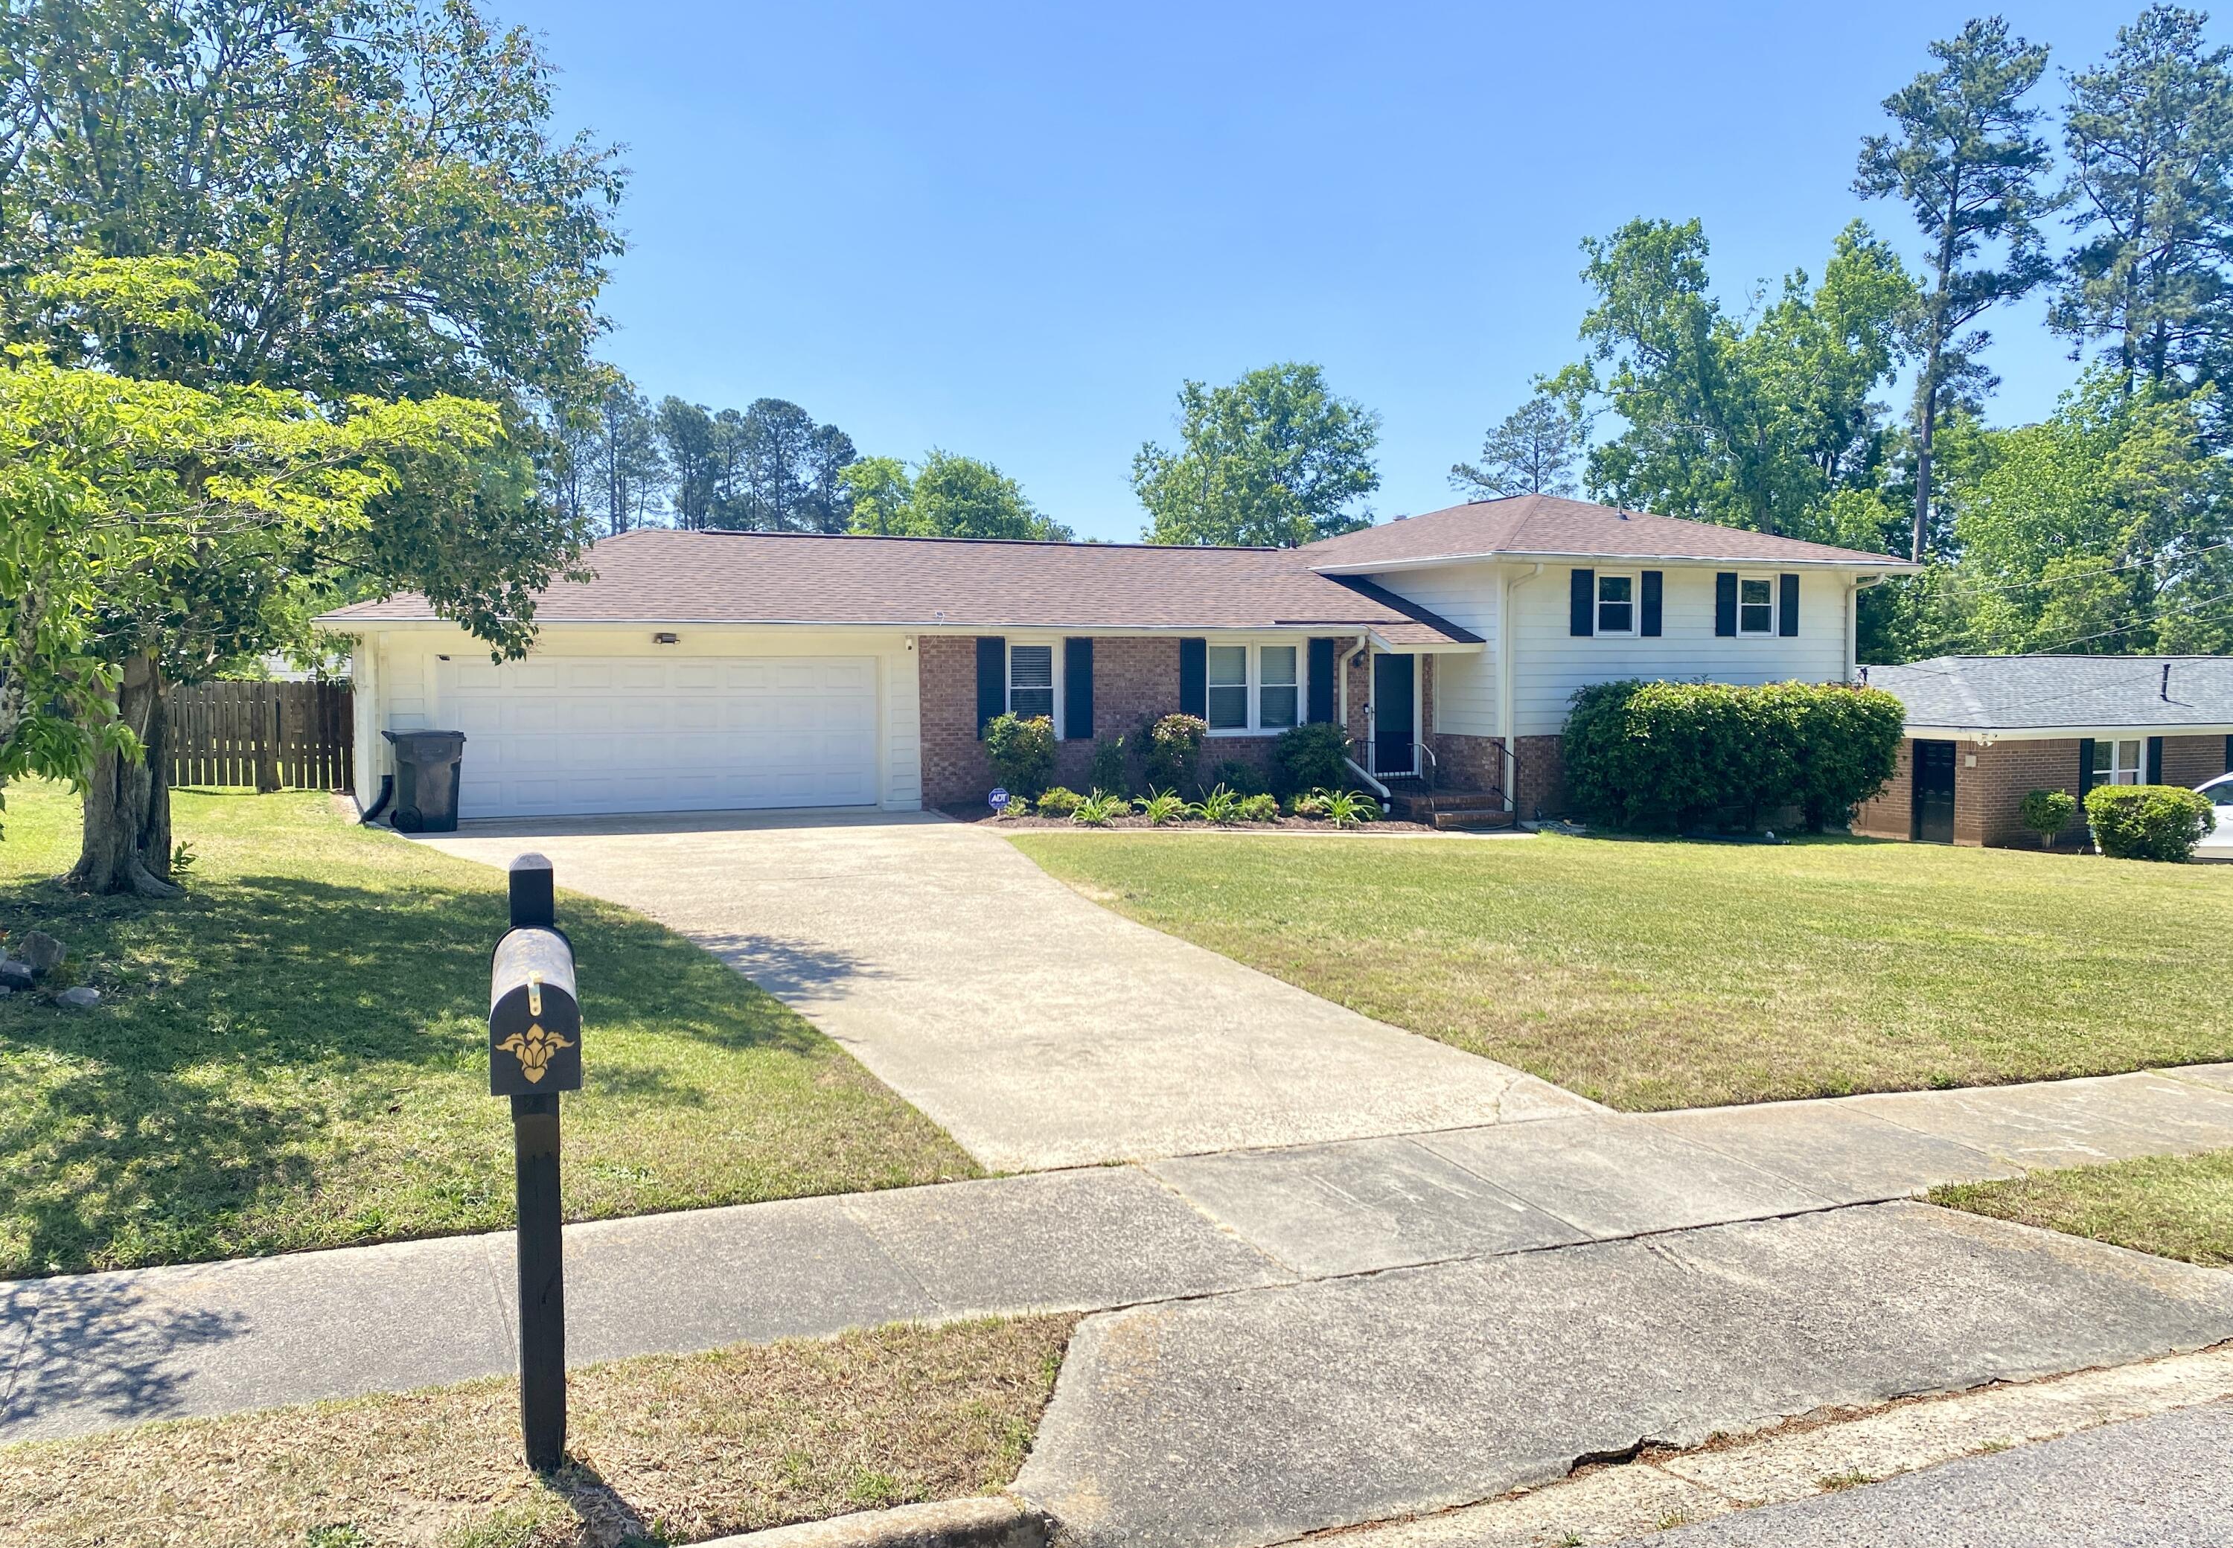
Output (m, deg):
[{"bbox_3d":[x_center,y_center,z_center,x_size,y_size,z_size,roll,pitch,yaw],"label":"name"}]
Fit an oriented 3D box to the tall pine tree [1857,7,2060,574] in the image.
[{"bbox_3d":[25.464,-11.762,51.802,5.700,22.632,5.700,0,4,0],"label":"tall pine tree"}]

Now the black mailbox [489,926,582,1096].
[{"bbox_3d":[-1.136,0.463,3.264,0.168,0.215,0.500,-1,4,-20],"label":"black mailbox"}]

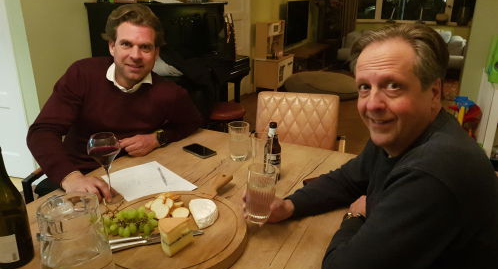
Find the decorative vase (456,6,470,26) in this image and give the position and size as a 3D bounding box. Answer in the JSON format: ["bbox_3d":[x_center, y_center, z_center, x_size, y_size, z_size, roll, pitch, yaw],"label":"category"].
[{"bbox_3d":[4.524,-2.510,7.900,0.280,0.410,0.280,8,21,22],"label":"decorative vase"}]

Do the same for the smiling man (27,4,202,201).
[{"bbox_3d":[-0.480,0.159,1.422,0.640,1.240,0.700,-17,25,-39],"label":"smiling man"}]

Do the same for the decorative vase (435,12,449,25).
[{"bbox_3d":[4.218,-2.542,8.208,0.280,0.290,0.280,0,19,0],"label":"decorative vase"}]

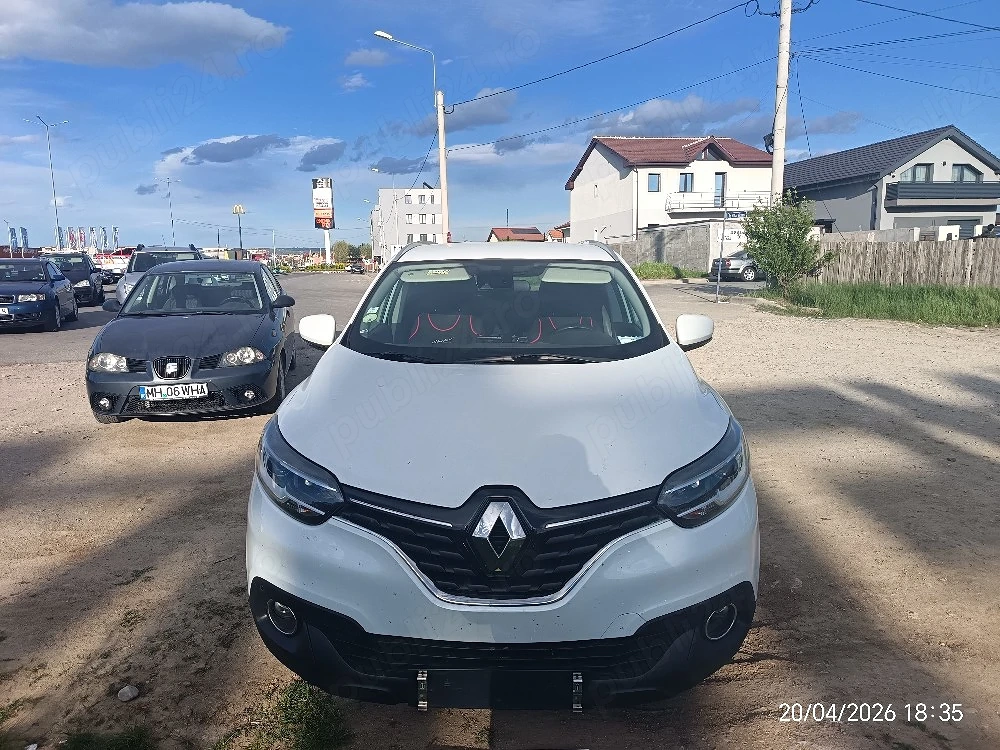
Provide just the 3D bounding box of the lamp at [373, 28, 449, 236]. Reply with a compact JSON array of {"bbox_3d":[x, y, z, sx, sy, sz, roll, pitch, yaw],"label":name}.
[{"bbox_3d":[-3.699,-8.962,29.694,2.804,10.611,0.400,-3,11,-10],"label":"lamp"}]

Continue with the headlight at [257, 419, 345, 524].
[{"bbox_3d":[-0.636,0.308,2.253,0.390,0.250,0.500,0,10,1],"label":"headlight"}]

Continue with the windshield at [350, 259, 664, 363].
[{"bbox_3d":[0.022,-0.300,3.347,1.500,0.130,0.861,-1,40,0],"label":"windshield"}]

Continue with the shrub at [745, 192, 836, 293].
[{"bbox_3d":[8.308,-3.728,19.985,2.652,2.979,2.600,-1,11,0],"label":"shrub"}]

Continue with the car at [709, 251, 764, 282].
[{"bbox_3d":[11.211,-4.687,28.791,4.550,1.450,1.740,-2,11,-7],"label":"car"}]

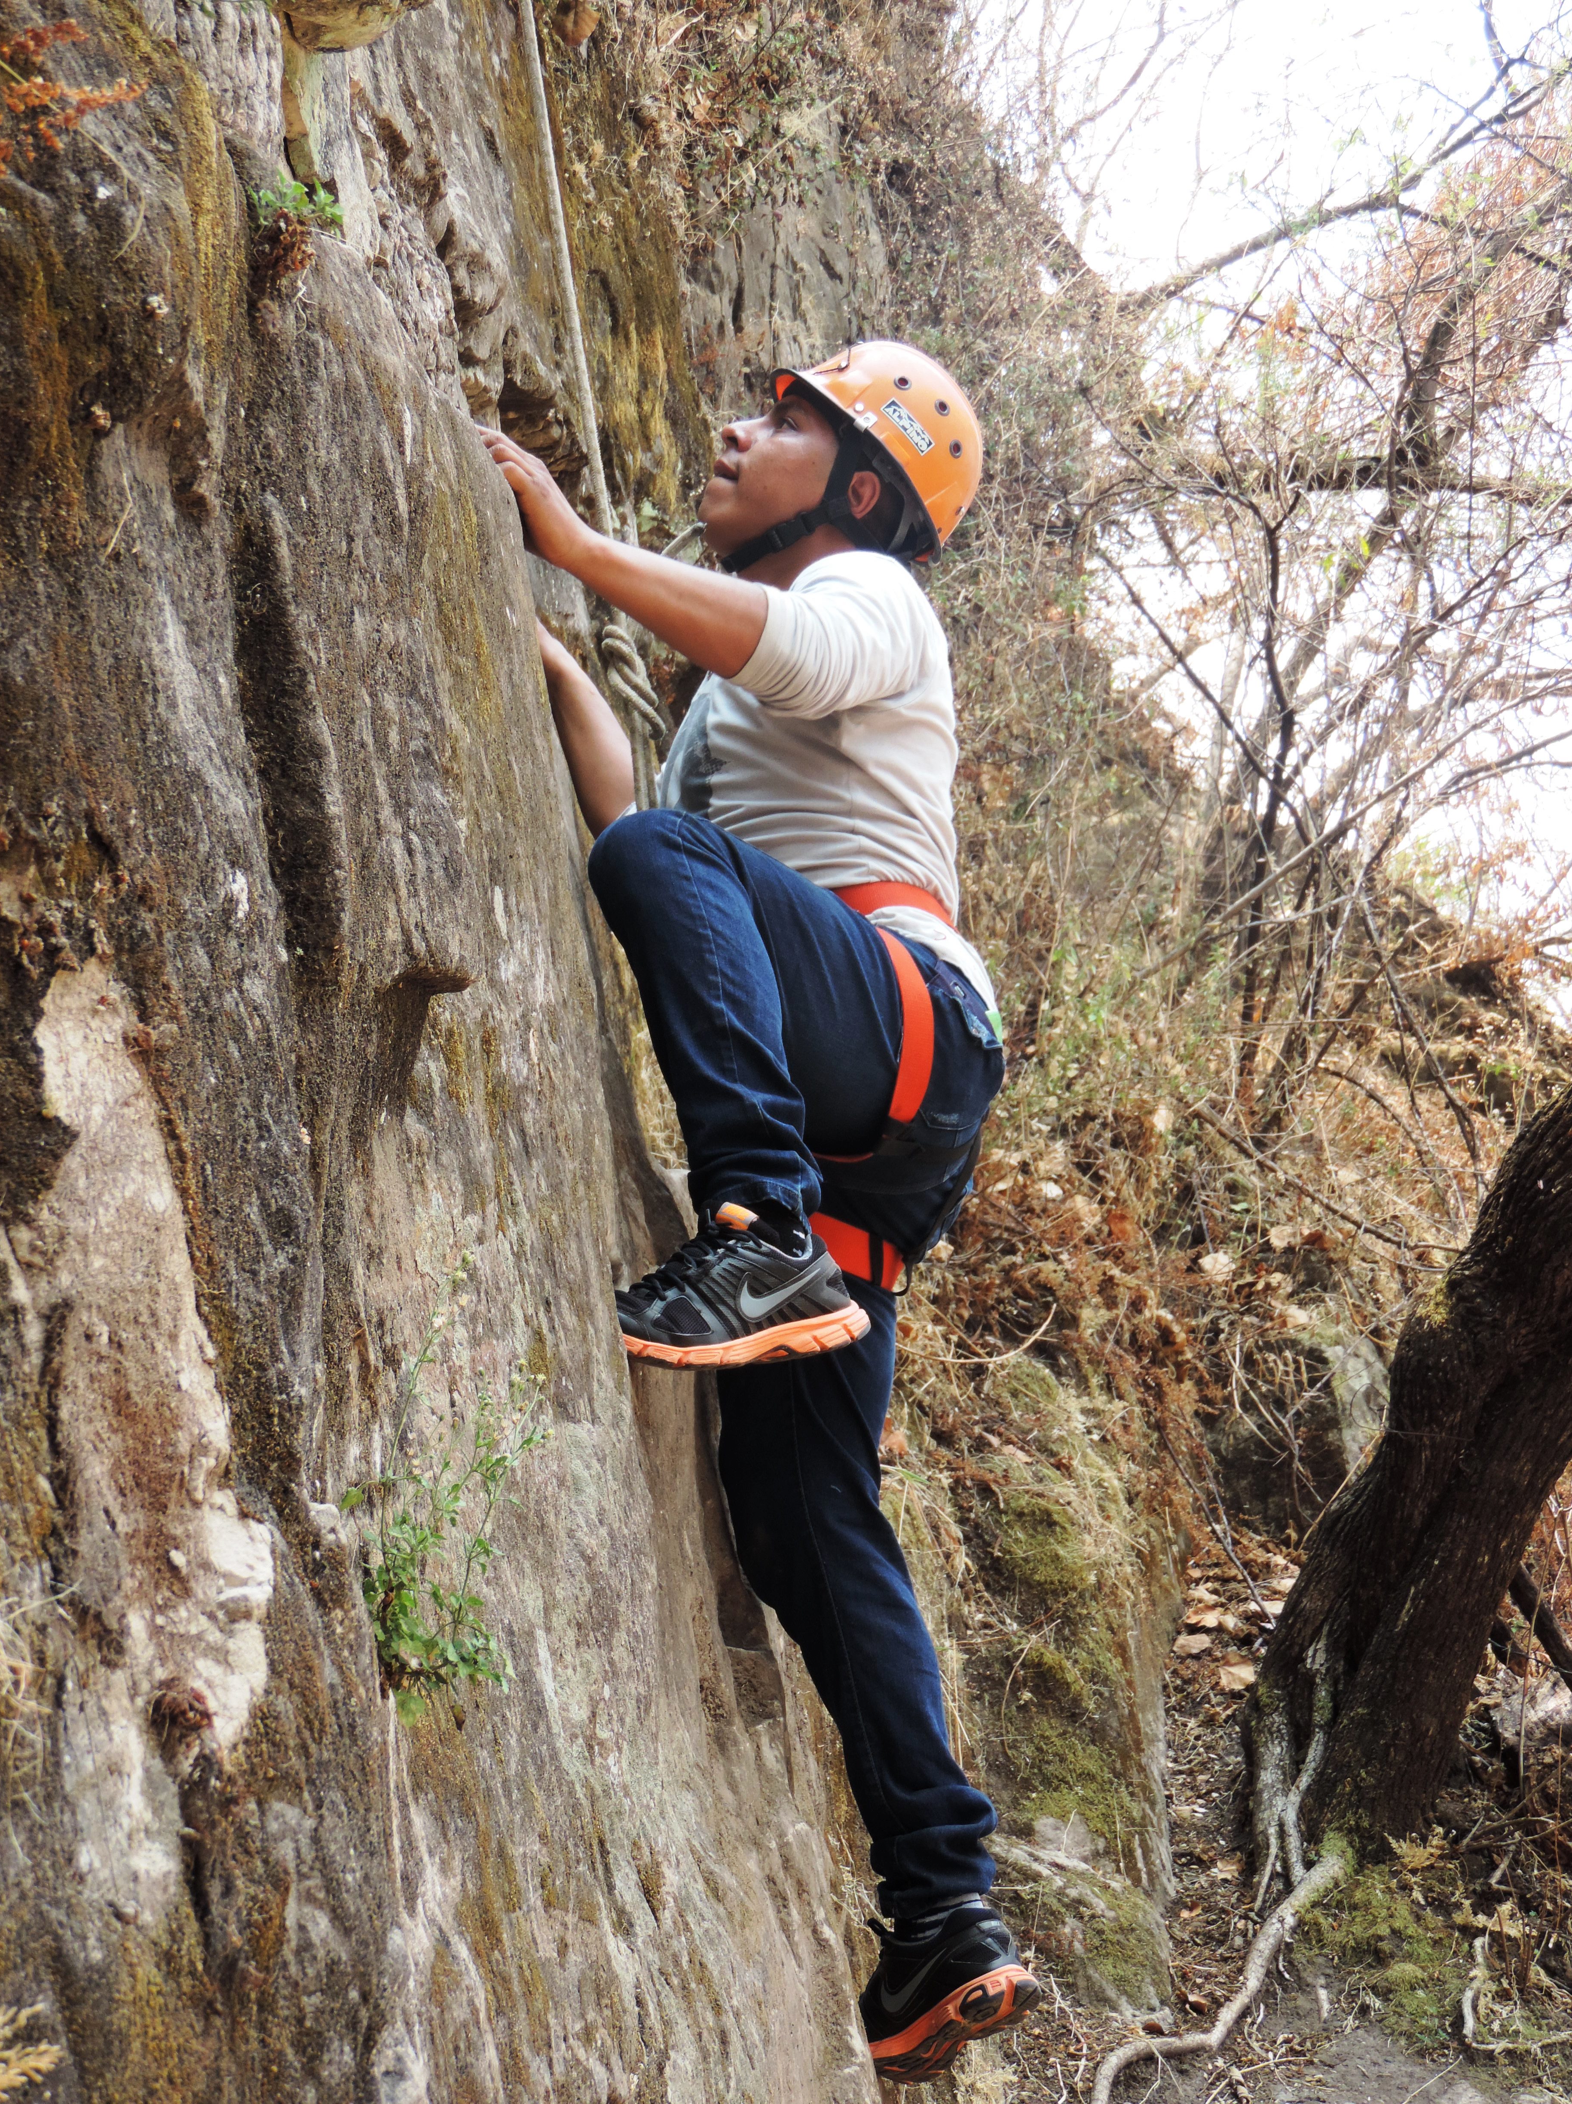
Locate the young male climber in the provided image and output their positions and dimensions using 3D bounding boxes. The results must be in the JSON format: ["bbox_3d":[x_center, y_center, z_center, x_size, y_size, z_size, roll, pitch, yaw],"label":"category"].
[{"bbox_3d":[-0.027,0.163,5.300,0.570,1.770,0.530,0,-3,7],"label":"young male climber"}]

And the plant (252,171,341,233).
[{"bbox_3d":[-0.454,-0.790,4.800,0.085,0.056,0.070,1,-3,-14],"label":"plant"}]

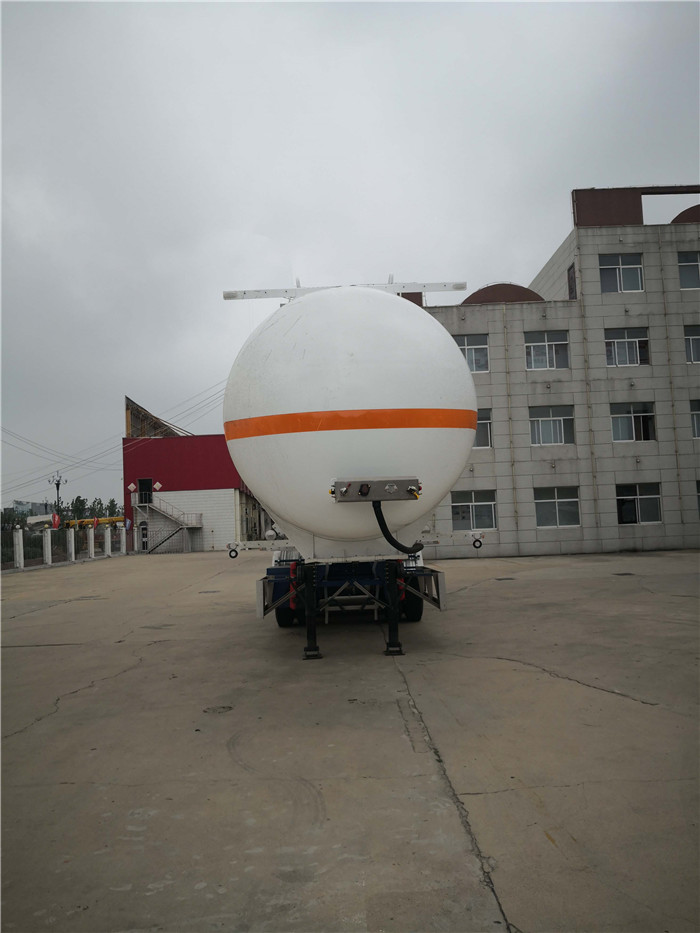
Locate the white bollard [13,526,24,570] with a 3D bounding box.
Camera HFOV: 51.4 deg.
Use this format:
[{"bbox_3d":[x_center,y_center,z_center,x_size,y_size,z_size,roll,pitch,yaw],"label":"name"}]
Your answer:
[{"bbox_3d":[-15.712,3.914,34.542,0.310,1.900,0.310,-2,-4,-1],"label":"white bollard"}]

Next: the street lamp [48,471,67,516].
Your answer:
[{"bbox_3d":[-33.903,5.159,84.475,2.200,9.070,2.200,-2,-4,-1],"label":"street lamp"}]

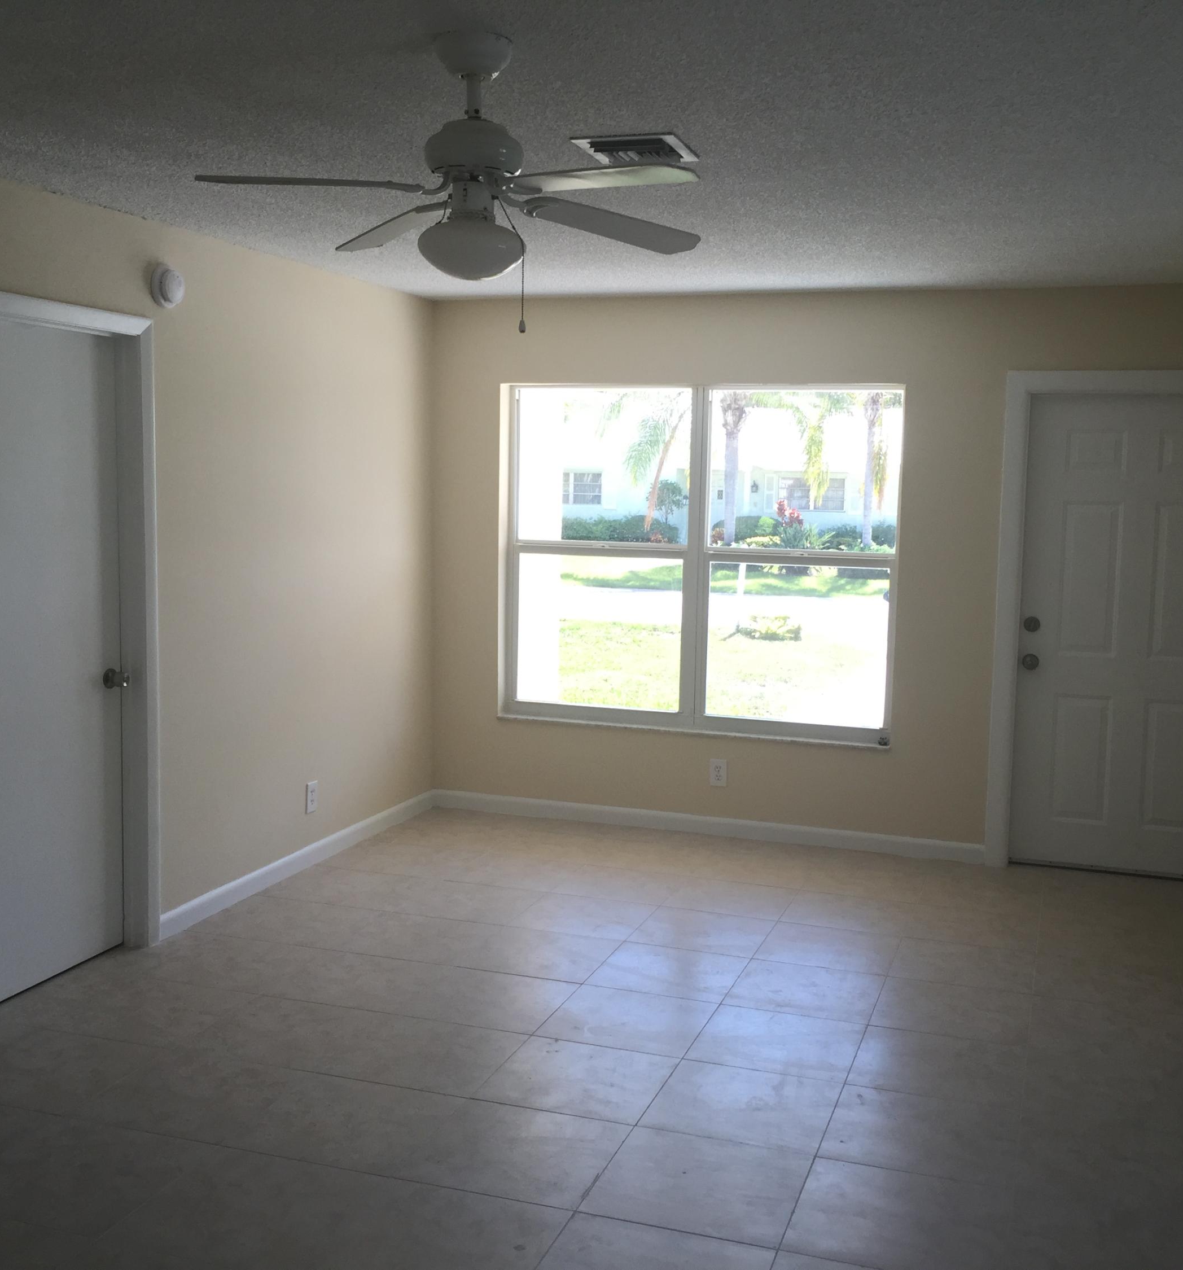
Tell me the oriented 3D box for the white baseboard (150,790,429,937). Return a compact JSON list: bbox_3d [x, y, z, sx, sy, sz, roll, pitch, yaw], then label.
[{"bbox_3d":[-1.138,0.926,5.981,0.017,0.091,2.177,3,7,19],"label":"white baseboard"}]

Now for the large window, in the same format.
[{"bbox_3d":[0.463,-0.345,6.505,1.850,1.560,0.090,3,7,19],"label":"large window"}]

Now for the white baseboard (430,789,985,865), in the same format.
[{"bbox_3d":[0.457,0.887,6.569,2.642,0.091,0.017,3,7,19],"label":"white baseboard"}]

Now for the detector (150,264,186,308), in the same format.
[{"bbox_3d":[-1.420,-1.176,4.780,0.046,0.142,0.142,3,7,19],"label":"detector"}]

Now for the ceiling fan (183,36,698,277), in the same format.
[{"bbox_3d":[-0.229,-0.907,2.718,1.030,0.436,1.030,3,7,19],"label":"ceiling fan"}]

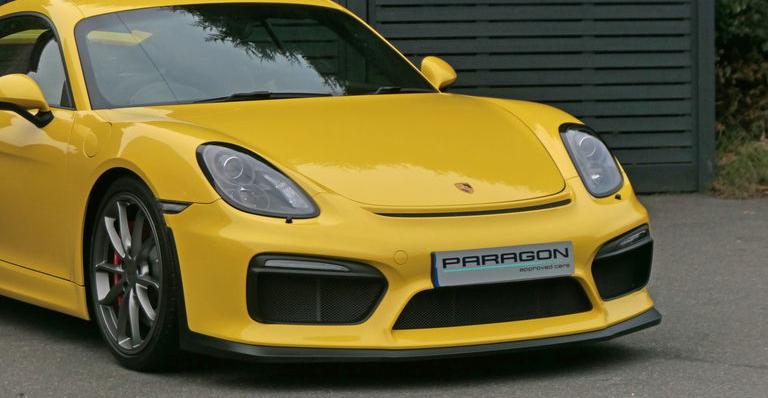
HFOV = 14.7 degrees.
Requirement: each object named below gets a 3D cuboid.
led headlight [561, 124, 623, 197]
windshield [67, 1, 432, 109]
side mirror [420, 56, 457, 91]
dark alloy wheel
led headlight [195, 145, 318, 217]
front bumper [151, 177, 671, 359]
[{"bbox_3d":[0.696,-0.136,10.295,0.300,0.250,0.530,-4,6,-29],"label":"led headlight"},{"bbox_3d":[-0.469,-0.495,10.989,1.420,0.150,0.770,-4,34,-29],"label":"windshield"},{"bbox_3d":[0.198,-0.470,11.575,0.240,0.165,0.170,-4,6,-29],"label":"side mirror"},{"bbox_3d":[-0.755,0.243,10.008,0.250,0.675,0.680,-4,6,-29],"label":"dark alloy wheel"},{"bbox_3d":[-0.446,-0.058,9.657,0.300,0.250,0.530,-4,6,-29],"label":"led headlight"},{"bbox_3d":[0.223,0.212,9.838,1.800,0.520,0.710,-4,6,-29],"label":"front bumper"}]

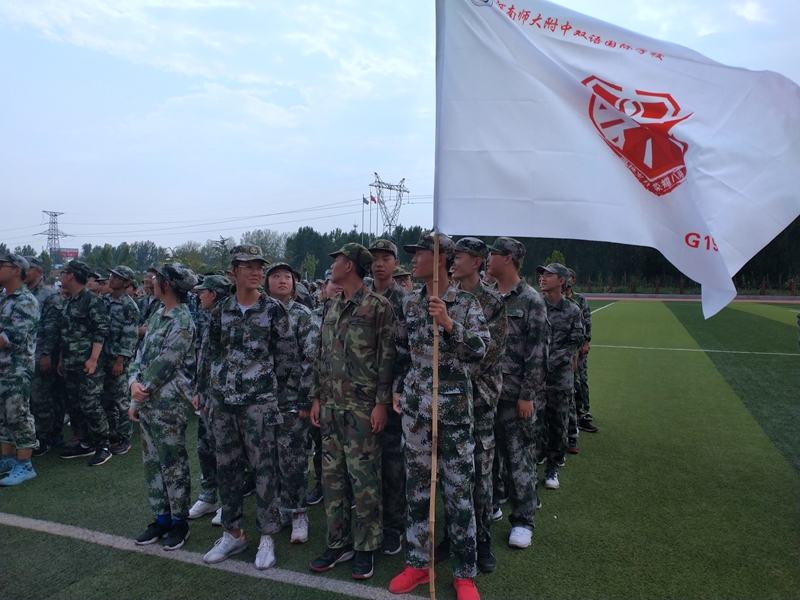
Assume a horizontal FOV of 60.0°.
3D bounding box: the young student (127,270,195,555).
[{"bbox_3d":[-1.381,0.588,4.050,0.430,1.620,0.390,2,2,36],"label":"young student"}]

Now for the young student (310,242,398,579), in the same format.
[{"bbox_3d":[-0.255,0.594,3.727,0.490,1.740,0.360,1,1,16],"label":"young student"}]

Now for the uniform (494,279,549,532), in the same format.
[{"bbox_3d":[0.733,0.624,4.180,0.320,1.490,0.460,-1,2,-43],"label":"uniform"}]

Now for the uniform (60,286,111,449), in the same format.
[{"bbox_3d":[-2.708,0.583,5.950,0.460,1.400,0.320,1,1,35],"label":"uniform"}]

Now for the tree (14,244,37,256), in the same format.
[{"bbox_3d":[-54.017,-4.585,100.000,3.400,6.700,3.400,1,1,0],"label":"tree"}]

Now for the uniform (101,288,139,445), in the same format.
[{"bbox_3d":[-2.559,0.579,6.325,0.460,1.390,0.330,1,2,25],"label":"uniform"}]

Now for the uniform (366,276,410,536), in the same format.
[{"bbox_3d":[-0.121,0.634,4.087,0.480,1.550,0.310,1,1,16],"label":"uniform"}]

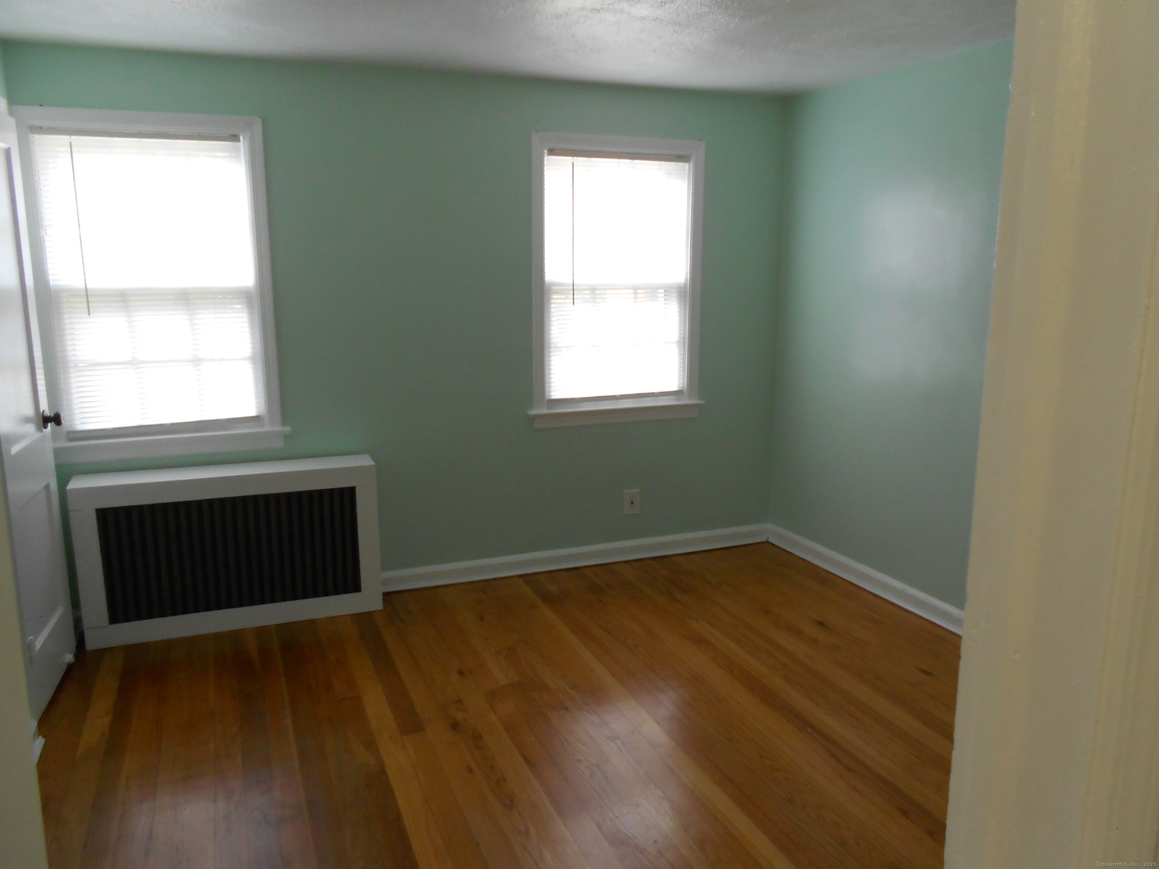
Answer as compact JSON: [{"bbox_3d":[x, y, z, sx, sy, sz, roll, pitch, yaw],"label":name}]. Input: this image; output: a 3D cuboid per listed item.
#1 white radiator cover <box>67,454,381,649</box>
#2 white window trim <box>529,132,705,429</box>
[{"bbox_3d":[-1.465,0.478,3.718,1.170,0.663,0.223,-4,11,-22],"label":"white radiator cover"},{"bbox_3d":[0.186,-0.730,4.241,0.960,1.369,0.097,-4,11,-22],"label":"white window trim"}]

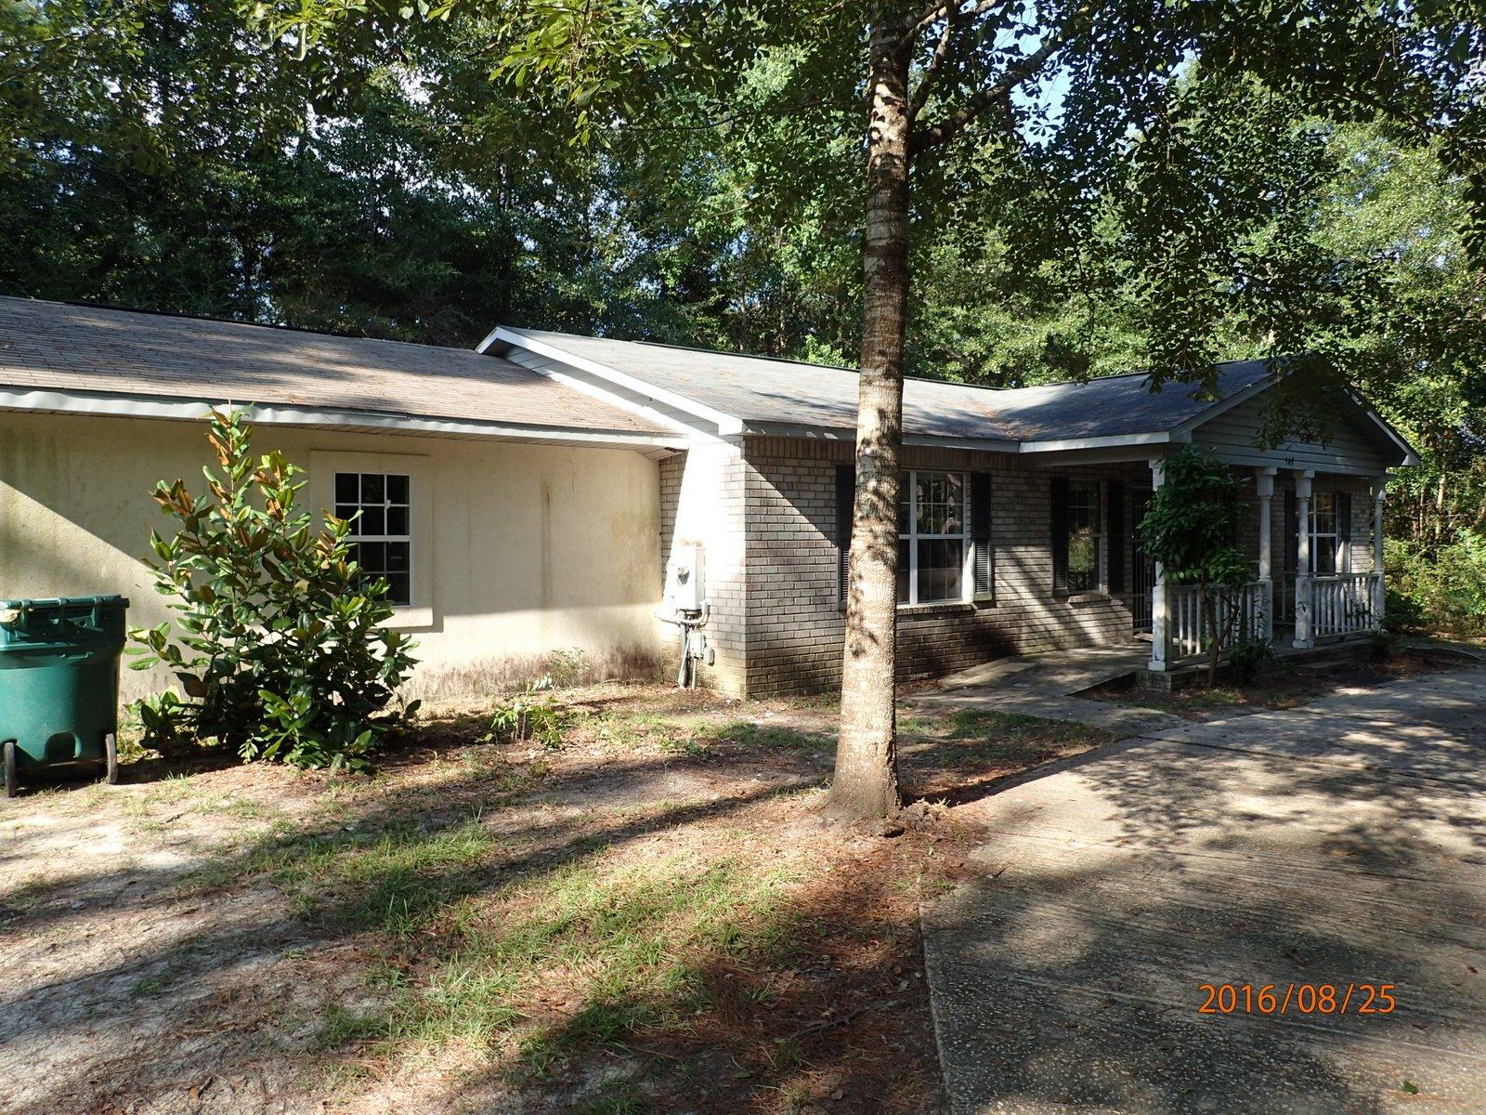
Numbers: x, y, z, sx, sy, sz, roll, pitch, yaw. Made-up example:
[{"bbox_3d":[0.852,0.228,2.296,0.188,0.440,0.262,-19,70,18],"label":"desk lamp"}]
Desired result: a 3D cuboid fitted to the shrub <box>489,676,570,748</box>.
[{"bbox_3d":[-1.615,1.125,7.996,0.580,0.500,0.500,0,1,-11],"label":"shrub"}]

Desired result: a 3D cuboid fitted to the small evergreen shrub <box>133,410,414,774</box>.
[{"bbox_3d":[-3.305,0.210,7.559,1.840,2.360,1.650,-1,1,-24],"label":"small evergreen shrub"}]

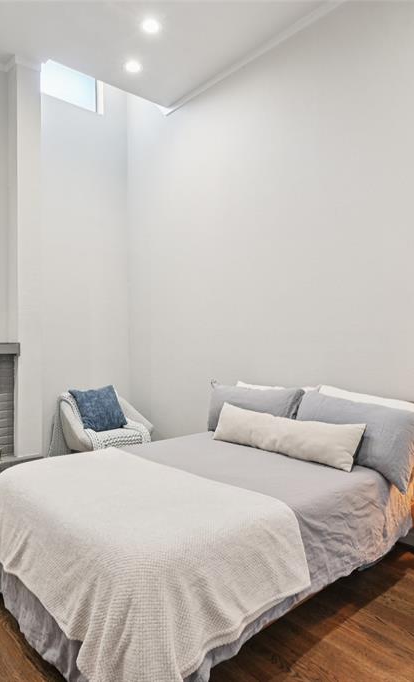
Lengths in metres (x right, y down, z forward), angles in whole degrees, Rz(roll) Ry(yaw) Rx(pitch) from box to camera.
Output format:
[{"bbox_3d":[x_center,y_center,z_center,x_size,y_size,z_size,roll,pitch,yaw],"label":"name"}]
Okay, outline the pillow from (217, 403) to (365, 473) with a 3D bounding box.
[{"bbox_3d":[0.488,0.576,2.738,0.140,0.330,1.060,26,-17,-39],"label":"pillow"}]

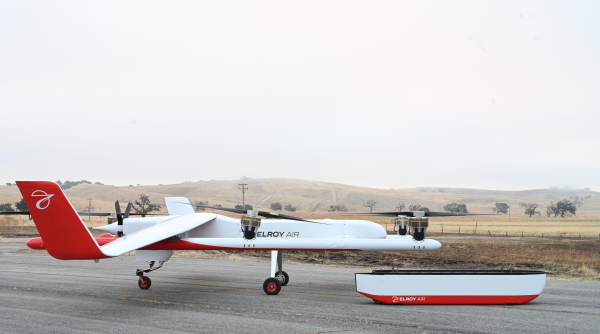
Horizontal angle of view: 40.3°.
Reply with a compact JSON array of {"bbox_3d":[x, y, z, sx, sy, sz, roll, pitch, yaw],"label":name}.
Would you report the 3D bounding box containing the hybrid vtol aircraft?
[{"bbox_3d":[-0.640,1.210,13.397,6.600,1.650,7.900,0,-4,3],"label":"hybrid vtol aircraft"}]

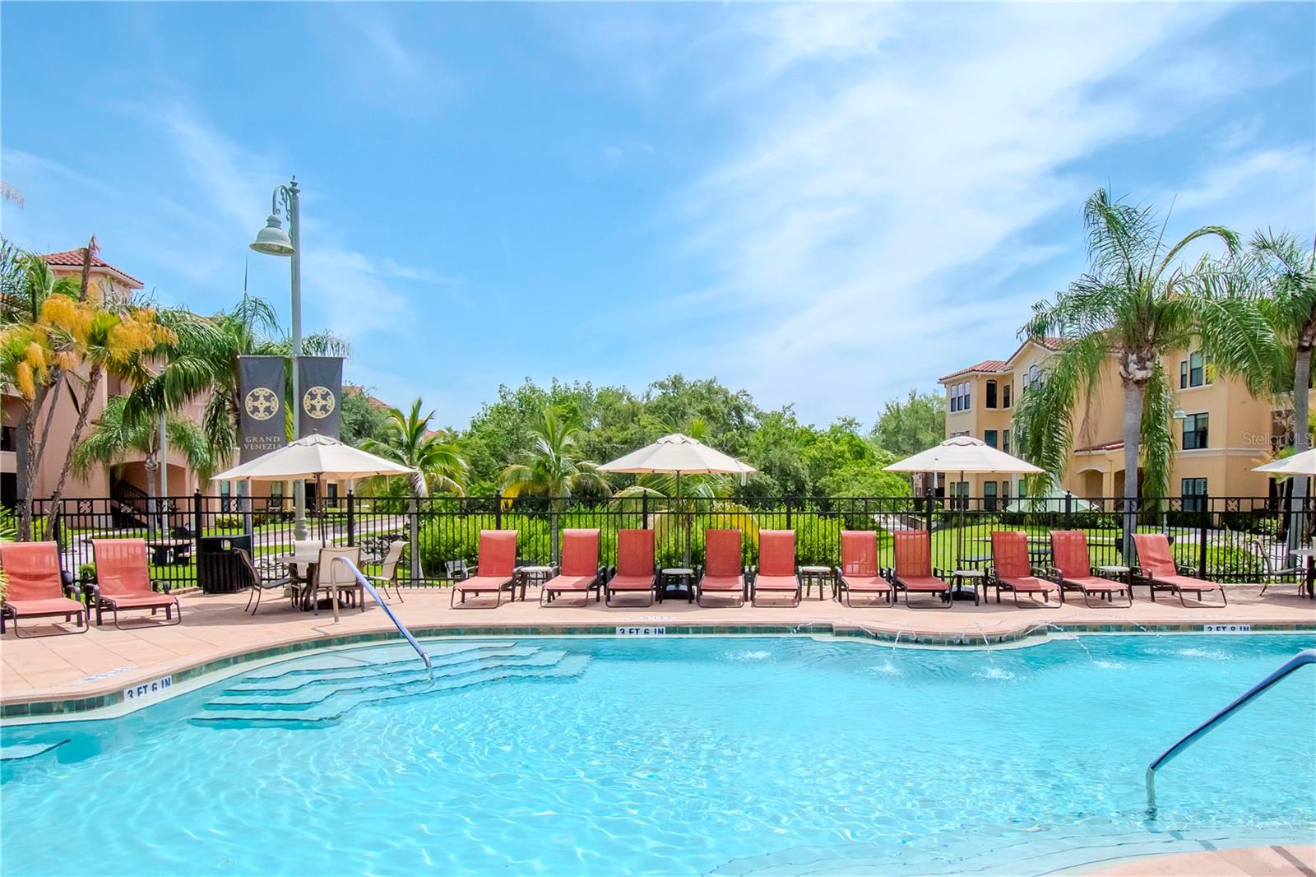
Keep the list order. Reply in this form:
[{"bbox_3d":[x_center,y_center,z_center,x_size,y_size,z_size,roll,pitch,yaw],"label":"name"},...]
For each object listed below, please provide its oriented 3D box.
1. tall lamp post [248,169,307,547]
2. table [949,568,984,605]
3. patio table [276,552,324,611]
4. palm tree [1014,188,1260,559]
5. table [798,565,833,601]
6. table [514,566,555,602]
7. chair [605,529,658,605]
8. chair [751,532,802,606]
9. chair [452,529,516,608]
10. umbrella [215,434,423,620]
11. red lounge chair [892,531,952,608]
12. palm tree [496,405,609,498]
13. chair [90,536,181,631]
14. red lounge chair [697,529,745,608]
[{"bbox_3d":[-5.740,-0.812,11.950,0.640,6.500,0.950,-1,-3,25],"label":"tall lamp post"},{"bbox_3d":[4.550,2.182,11.264,0.480,0.440,0.480,0,-2,0],"label":"table"},{"bbox_3d":[-4.800,2.038,11.122,1.220,0.710,1.220,0,-2,0],"label":"patio table"},{"bbox_3d":[9.900,-1.280,16.546,4.700,8.000,4.700,0,-2,0],"label":"palm tree"},{"bbox_3d":[2.409,2.228,11.765,0.500,0.455,0.500,0,-3,0],"label":"table"},{"bbox_3d":[-1.840,2.203,11.614,0.480,0.440,0.480,0,-2,0],"label":"table"},{"bbox_3d":[-0.370,1.918,11.531,0.720,1.000,1.420,0,-2,3],"label":"chair"},{"bbox_3d":[1.770,1.918,11.531,0.720,1.000,1.420,0,-2,7],"label":"chair"},{"bbox_3d":[-2.500,1.908,11.381,0.720,1.000,1.420,0,-2,4],"label":"chair"},{"bbox_3d":[-4.870,1.153,11.156,2.700,2.480,2.700,0,-2,0],"label":"umbrella"},{"bbox_3d":[3.931,1.935,11.574,0.760,1.000,1.430,0,-3,7],"label":"red lounge chair"},{"bbox_3d":[-1.993,1.009,14.908,2.150,3.300,2.100,0,-3,0],"label":"palm tree"},{"bbox_3d":[-6.693,1.826,9.877,1.430,1.000,0.760,-3,-4,44],"label":"chair"},{"bbox_3d":[0.960,1.918,11.531,0.720,1.000,1.420,0,-2,5],"label":"red lounge chair"}]

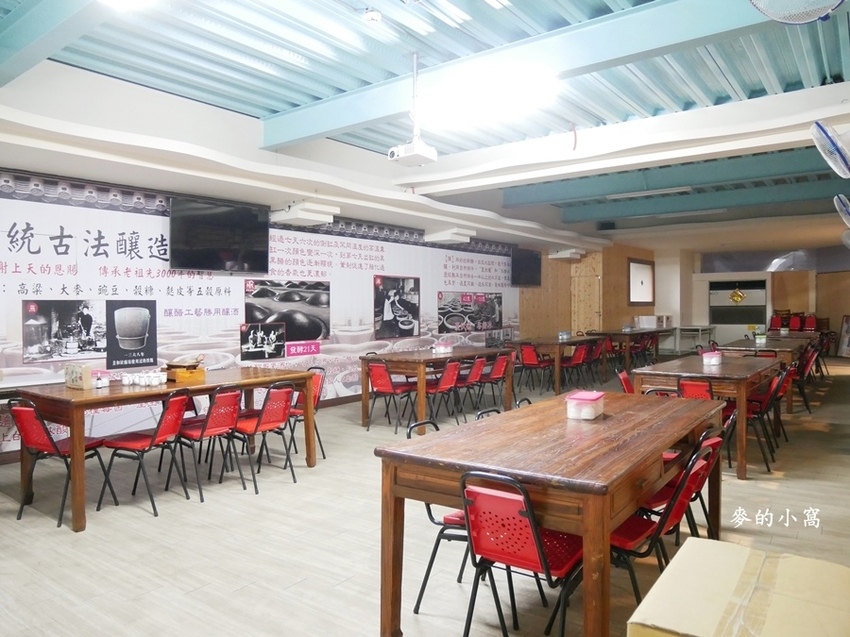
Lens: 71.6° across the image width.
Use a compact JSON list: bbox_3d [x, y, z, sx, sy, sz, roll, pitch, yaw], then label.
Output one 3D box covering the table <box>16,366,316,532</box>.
[{"bbox_3d":[-1.801,0.857,4.408,0.884,0.770,1.889,0,1,37],"label":"table"}]

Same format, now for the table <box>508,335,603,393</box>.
[{"bbox_3d":[2.266,0.746,9.773,0.873,0.770,1.999,0,1,38],"label":"table"}]

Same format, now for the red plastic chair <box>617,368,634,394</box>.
[{"bbox_3d":[1.890,0.816,5.074,0.470,0.790,0.390,0,1,38],"label":"red plastic chair"}]

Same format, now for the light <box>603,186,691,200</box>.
[{"bbox_3d":[3.333,-1.867,8.839,1.230,0.055,0.100,0,1,36],"label":"light"}]

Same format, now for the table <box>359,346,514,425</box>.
[{"bbox_3d":[0.222,0.802,7.041,0.888,0.770,2.001,0,1,36],"label":"table"}]

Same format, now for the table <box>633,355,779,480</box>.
[{"bbox_3d":[2.660,0.816,5.422,0.879,0.770,1.978,0,1,38],"label":"table"}]

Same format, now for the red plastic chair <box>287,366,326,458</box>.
[{"bbox_3d":[-1.140,0.833,5.064,0.390,0.790,0.470,0,1,37],"label":"red plastic chair"}]

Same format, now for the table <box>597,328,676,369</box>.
[{"bbox_3d":[4.236,0.690,12.526,0.907,0.770,1.998,0,1,37],"label":"table"}]

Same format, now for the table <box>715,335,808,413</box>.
[{"bbox_3d":[4.735,0.758,8.200,0.893,0.770,1.998,0,1,38],"label":"table"}]

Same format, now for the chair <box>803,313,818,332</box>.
[{"bbox_3d":[9.543,0.311,14.608,0.400,0.790,0.480,0,1,37],"label":"chair"}]

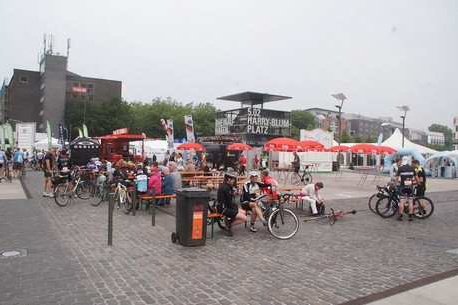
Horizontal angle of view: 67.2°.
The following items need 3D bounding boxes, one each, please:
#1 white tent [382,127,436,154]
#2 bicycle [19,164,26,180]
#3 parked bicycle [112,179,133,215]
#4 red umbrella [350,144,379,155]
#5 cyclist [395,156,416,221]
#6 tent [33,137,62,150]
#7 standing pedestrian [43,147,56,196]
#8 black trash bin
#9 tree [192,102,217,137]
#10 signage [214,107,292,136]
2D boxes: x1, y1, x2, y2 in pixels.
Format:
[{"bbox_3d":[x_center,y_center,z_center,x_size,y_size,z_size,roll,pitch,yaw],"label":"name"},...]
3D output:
[{"bbox_3d":[26.045,-0.609,52.000,9.000,5.900,9.000,1,0,18],"label":"white tent"},{"bbox_3d":[-11.755,0.977,19.703,0.500,1.000,1.680,2,0,-27],"label":"bicycle"},{"bbox_3d":[-3.145,1.205,9.973,0.500,1.000,1.680,2,0,-42],"label":"parked bicycle"},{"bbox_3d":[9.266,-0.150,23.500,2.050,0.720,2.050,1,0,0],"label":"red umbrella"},{"bbox_3d":[5.267,1.054,10.205,0.580,1.860,0.420,2,0,17],"label":"cyclist"},{"bbox_3d":[-21.775,-0.274,41.496,3.050,3.080,3.050,1,0,-31],"label":"tent"},{"bbox_3d":[-6.911,0.768,13.298,0.400,1.820,0.500,1,0,-24],"label":"standing pedestrian"},{"bbox_3d":[-0.753,1.300,7.029,0.520,1.070,0.650,1,0,-26],"label":"black trash bin"},{"bbox_3d":[-4.977,-4.590,74.984,6.800,12.300,6.800,1,0,0],"label":"tree"},{"bbox_3d":[2.902,-3.490,40.334,5.900,2.800,6.400,2,0,-30],"label":"signage"}]

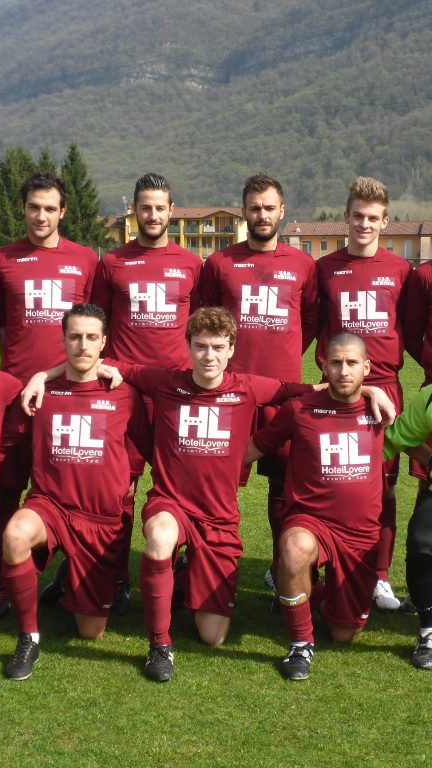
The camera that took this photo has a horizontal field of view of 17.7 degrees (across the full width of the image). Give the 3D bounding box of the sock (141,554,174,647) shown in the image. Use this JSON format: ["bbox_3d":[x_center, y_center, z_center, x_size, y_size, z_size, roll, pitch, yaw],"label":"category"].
[{"bbox_3d":[-0.210,0.779,5.003,0.115,0.337,0.145,0,5,3],"label":"sock"}]

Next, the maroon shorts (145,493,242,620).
[{"bbox_3d":[-0.088,0.643,5.191,0.360,0.449,0.470,0,5,1],"label":"maroon shorts"}]

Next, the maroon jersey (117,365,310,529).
[{"bbox_3d":[-0.017,0.243,5.335,0.760,0.623,0.320,0,5,-4],"label":"maroon jersey"}]

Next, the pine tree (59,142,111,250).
[{"bbox_3d":[-9.961,-12.432,99.278,5.000,9.515,5.000,0,5,0],"label":"pine tree"}]

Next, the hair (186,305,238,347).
[{"bbox_3d":[-0.017,-0.208,5.235,0.183,0.168,0.210,0,5,-2],"label":"hair"}]

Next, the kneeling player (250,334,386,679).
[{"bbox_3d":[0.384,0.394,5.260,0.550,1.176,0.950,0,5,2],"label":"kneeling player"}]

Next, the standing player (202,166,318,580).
[{"bbox_3d":[0.180,0.038,5.764,0.500,1.795,0.340,0,5,0],"label":"standing player"}]

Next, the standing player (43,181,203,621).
[{"bbox_3d":[-0.282,0.038,5.731,0.500,1.802,0.340,0,5,-2],"label":"standing player"}]

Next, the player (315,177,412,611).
[{"bbox_3d":[0.627,0.034,5.908,0.480,1.810,0.340,0,5,0],"label":"player"}]

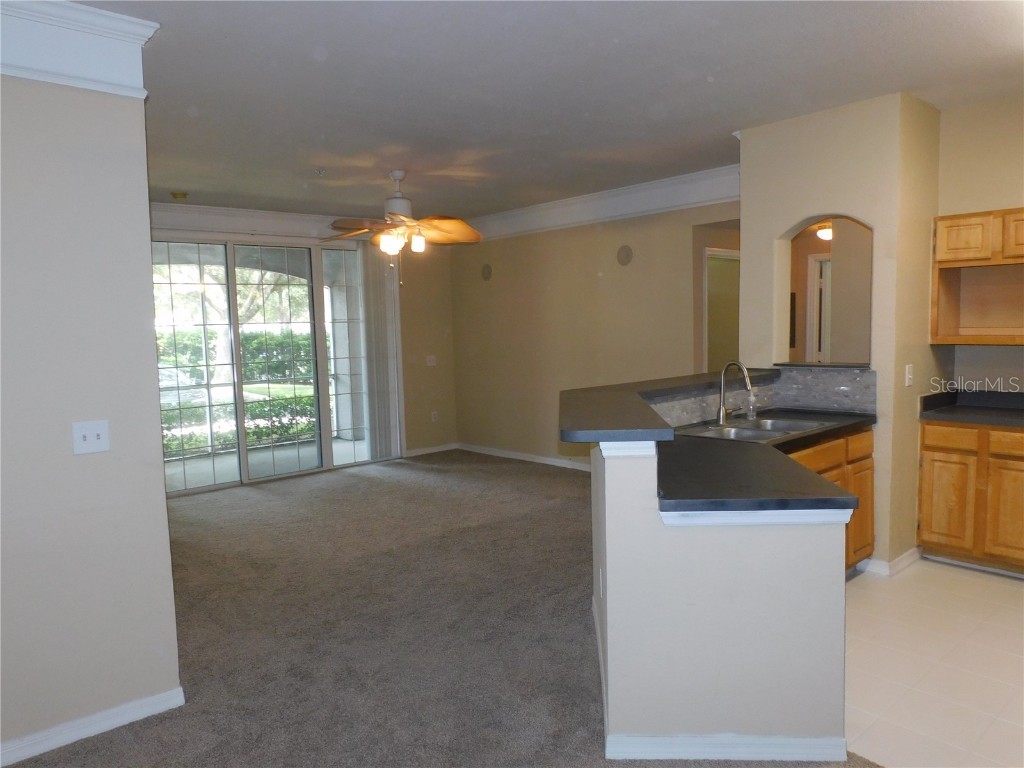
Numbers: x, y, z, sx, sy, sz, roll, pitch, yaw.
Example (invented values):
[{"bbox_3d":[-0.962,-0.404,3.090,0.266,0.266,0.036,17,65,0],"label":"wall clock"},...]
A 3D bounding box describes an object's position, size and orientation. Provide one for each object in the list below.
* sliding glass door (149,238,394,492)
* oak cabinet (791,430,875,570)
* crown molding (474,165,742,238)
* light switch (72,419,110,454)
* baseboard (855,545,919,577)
[{"bbox_3d":[-2.251,-0.212,7.086,2.666,2.294,0.121,-6,7,-40],"label":"sliding glass door"},{"bbox_3d":[1.433,0.685,3.946,1.207,0.865,0.614,-6,7,-40],"label":"oak cabinet"},{"bbox_3d":[0.701,-1.682,6.800,0.101,0.292,4.024,-6,7,-40],"label":"crown molding"},{"bbox_3d":[-1.548,0.196,2.612,0.117,0.120,0.012,-6,7,-40],"label":"light switch"},{"bbox_3d":[2.277,1.044,4.265,0.433,0.087,0.171,-6,7,-40],"label":"baseboard"}]

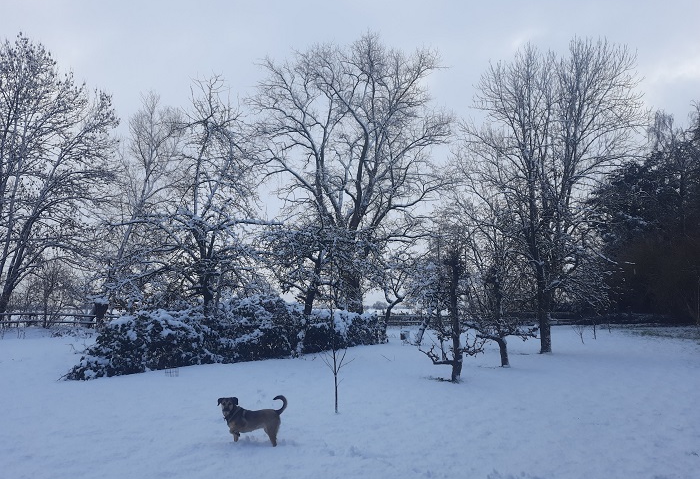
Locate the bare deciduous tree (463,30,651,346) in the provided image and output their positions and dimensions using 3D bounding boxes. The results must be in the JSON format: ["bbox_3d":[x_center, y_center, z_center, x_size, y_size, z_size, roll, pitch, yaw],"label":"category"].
[{"bbox_3d":[7.400,-1.900,17.800,6.900,11.900,6.300,0,-8,0],"label":"bare deciduous tree"}]

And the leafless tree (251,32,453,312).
[{"bbox_3d":[0.150,-3.900,30.000,12.400,19.200,11.000,0,-8,0],"label":"leafless tree"}]

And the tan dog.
[{"bbox_3d":[-1.110,2.050,5.450,0.790,0.580,0.260,-2,-8,11],"label":"tan dog"}]

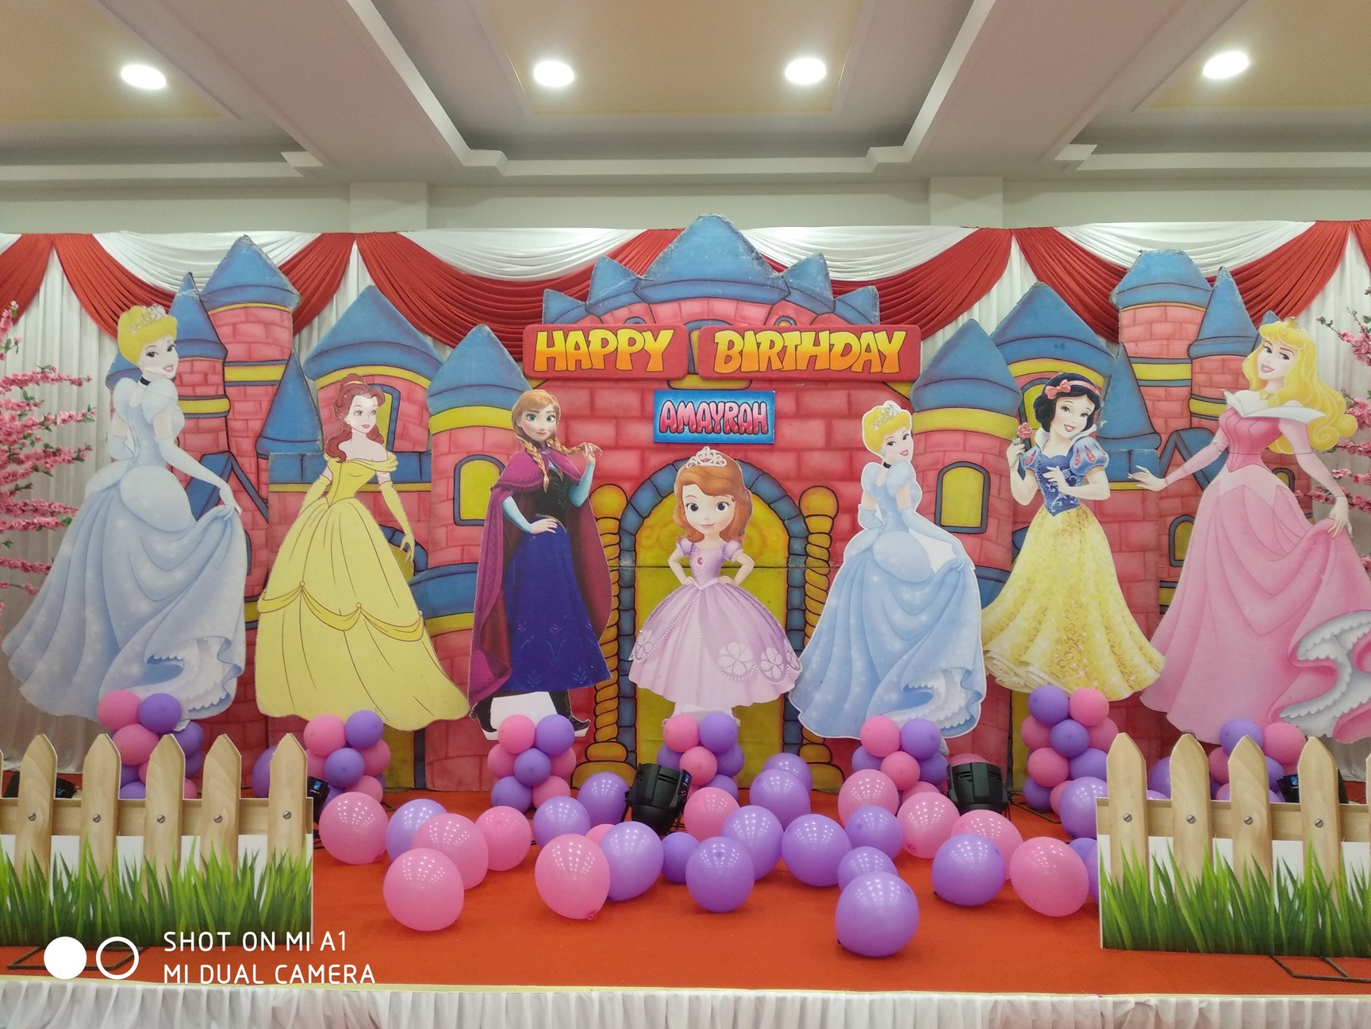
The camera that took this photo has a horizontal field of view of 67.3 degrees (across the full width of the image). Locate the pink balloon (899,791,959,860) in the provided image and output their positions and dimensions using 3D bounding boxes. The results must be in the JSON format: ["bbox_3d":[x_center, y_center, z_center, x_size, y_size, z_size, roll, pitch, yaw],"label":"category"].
[{"bbox_3d":[0.853,1.087,3.611,0.222,0.229,0.232,0,0,0],"label":"pink balloon"}]

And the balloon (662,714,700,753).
[{"bbox_3d":[-0.017,0.887,4.180,0.152,0.155,0.154,0,-1,2],"label":"balloon"}]

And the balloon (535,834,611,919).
[{"bbox_3d":[-0.340,1.099,3.130,0.230,0.246,0.234,0,-1,2],"label":"balloon"}]

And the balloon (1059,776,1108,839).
[{"bbox_3d":[1.537,1.111,3.905,0.234,0.241,0.238,0,-1,2],"label":"balloon"}]

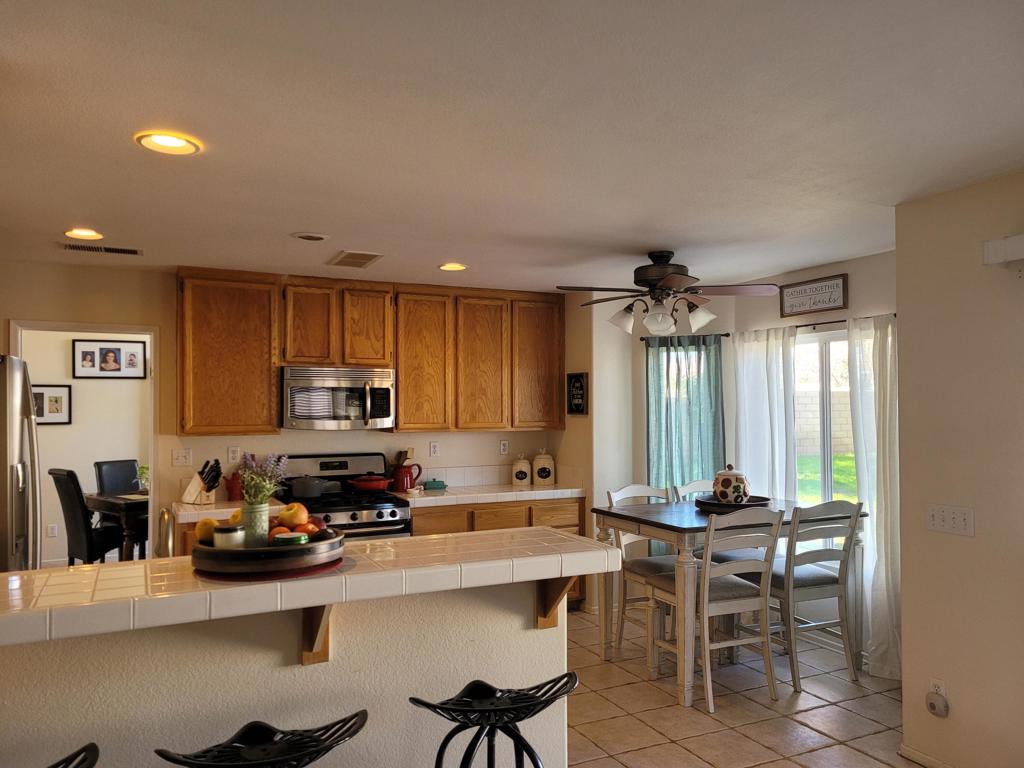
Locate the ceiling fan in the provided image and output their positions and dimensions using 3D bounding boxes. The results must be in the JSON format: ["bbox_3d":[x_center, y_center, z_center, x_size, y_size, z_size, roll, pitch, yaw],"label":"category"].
[{"bbox_3d":[0.873,-0.517,4.486,1.270,0.485,1.270,1,-1,-26],"label":"ceiling fan"}]

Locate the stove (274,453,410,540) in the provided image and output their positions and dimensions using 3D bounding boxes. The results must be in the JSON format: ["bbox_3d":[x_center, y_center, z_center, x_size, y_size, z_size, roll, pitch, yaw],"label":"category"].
[{"bbox_3d":[-1.159,1.098,5.196,0.760,1.180,0.720,1,-1,-26],"label":"stove"}]

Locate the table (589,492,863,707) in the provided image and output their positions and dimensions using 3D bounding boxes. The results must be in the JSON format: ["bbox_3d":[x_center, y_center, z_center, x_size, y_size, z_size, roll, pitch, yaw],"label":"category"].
[{"bbox_3d":[1.298,1.233,4.633,1.360,0.923,0.892,1,-1,-26],"label":"table"}]

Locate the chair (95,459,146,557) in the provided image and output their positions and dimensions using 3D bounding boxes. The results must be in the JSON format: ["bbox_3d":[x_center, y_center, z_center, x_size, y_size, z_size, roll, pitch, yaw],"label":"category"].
[{"bbox_3d":[-3.486,1.231,7.063,0.600,1.000,0.450,-1,-2,41],"label":"chair"}]

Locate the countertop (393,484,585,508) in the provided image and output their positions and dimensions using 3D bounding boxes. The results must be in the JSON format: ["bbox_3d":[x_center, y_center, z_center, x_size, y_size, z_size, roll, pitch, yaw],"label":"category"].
[{"bbox_3d":[-0.194,0.834,5.858,1.429,0.059,0.614,1,-2,-27],"label":"countertop"}]

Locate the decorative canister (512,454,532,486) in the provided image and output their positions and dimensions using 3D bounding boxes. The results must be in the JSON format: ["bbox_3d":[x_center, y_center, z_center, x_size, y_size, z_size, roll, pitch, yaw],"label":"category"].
[{"bbox_3d":[0.079,0.687,6.233,0.144,0.254,0.137,0,-1,1],"label":"decorative canister"}]

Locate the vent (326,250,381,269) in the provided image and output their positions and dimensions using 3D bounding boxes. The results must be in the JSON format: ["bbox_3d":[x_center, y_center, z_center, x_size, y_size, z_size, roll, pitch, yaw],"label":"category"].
[{"bbox_3d":[-0.964,-0.742,4.671,0.260,0.025,0.490,1,-1,-26],"label":"vent"}]

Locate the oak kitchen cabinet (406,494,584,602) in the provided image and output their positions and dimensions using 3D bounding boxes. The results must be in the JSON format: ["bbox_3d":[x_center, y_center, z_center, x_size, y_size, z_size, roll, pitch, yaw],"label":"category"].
[{"bbox_3d":[-0.200,1.280,5.858,1.429,0.837,0.584,1,-2,-27],"label":"oak kitchen cabinet"}]

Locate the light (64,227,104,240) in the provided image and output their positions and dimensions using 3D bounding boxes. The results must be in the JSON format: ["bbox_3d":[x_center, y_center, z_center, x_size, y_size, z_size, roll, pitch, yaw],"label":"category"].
[{"bbox_3d":[-2.172,-0.756,3.908,0.180,0.040,0.180,1,-1,-26],"label":"light"}]

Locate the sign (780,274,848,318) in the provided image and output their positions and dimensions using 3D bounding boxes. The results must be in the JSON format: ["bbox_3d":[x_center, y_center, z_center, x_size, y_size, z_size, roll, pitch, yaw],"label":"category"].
[{"bbox_3d":[1.907,-0.554,4.897,0.025,0.214,0.532,1,-2,-27],"label":"sign"}]

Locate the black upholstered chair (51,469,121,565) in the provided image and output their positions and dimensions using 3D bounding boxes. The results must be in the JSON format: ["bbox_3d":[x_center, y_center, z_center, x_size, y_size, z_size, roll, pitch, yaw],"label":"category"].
[{"bbox_3d":[-3.596,1.245,6.680,0.620,1.000,0.470,1,-2,-44],"label":"black upholstered chair"}]

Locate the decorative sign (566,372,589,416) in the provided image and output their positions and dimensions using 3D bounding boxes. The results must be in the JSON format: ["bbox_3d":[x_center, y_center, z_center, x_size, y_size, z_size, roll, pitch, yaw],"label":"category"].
[{"bbox_3d":[0.497,0.076,5.823,0.035,0.325,0.280,1,-1,-26],"label":"decorative sign"}]

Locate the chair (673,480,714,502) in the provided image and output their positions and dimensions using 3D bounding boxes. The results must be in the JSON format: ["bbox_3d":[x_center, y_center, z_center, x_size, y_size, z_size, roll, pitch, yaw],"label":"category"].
[{"bbox_3d":[1.407,1.172,4.989,0.460,1.020,0.570,1,-1,-26],"label":"chair"}]

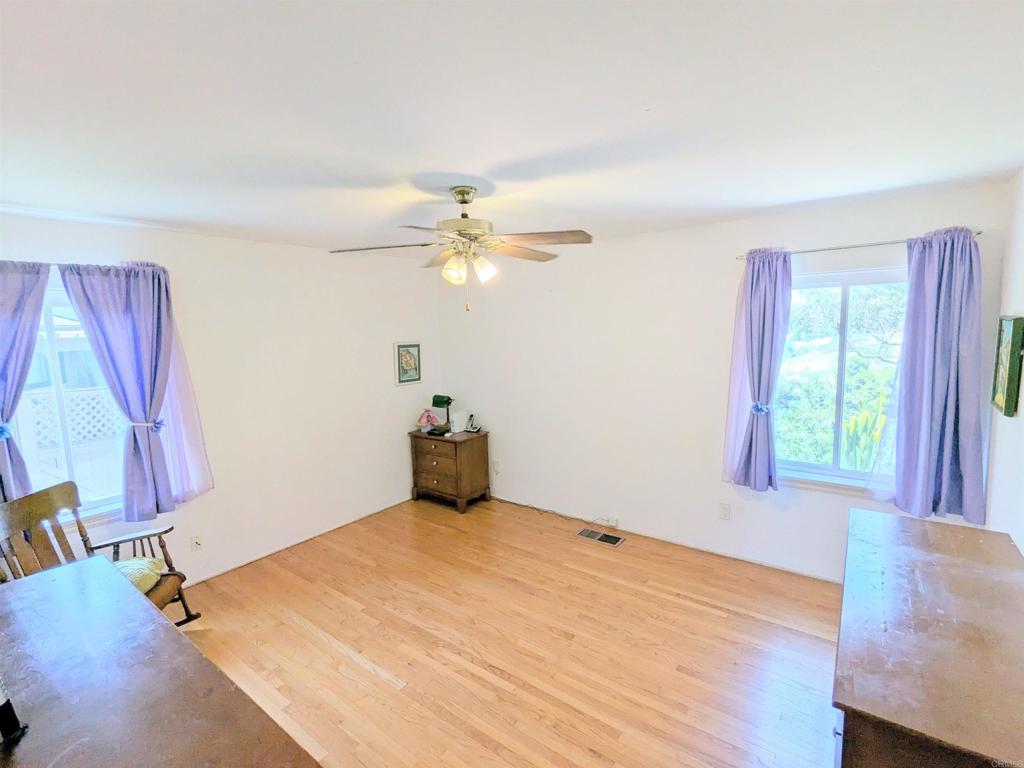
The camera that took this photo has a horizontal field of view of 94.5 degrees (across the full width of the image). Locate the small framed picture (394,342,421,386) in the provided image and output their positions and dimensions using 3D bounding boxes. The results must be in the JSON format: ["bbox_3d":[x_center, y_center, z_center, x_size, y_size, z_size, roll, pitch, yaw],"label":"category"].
[{"bbox_3d":[-1.028,-0.204,4.728,0.020,0.419,0.336,3,8,37],"label":"small framed picture"}]

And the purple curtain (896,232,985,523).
[{"bbox_3d":[2.400,-0.040,2.628,0.383,1.587,0.130,3,8,37],"label":"purple curtain"}]

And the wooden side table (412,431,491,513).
[{"bbox_3d":[-0.622,0.834,4.753,0.683,0.690,0.439,3,8,37],"label":"wooden side table"}]

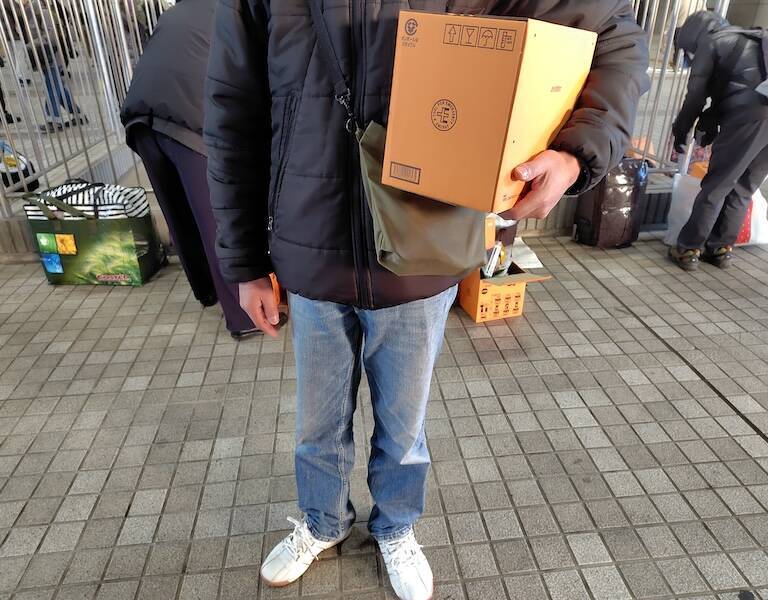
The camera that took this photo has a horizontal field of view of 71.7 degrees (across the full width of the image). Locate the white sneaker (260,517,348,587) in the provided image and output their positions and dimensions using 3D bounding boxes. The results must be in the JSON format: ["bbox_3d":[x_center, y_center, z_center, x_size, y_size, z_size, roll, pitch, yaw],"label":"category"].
[{"bbox_3d":[-0.198,0.611,1.404,0.105,0.115,0.280,24,37,37],"label":"white sneaker"}]

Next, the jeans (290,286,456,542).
[{"bbox_3d":[-0.033,0.225,1.247,0.370,0.880,0.260,2,29,4],"label":"jeans"}]

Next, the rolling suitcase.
[{"bbox_3d":[1.354,-0.556,3.119,0.360,0.480,0.230,-1,29,0],"label":"rolling suitcase"}]

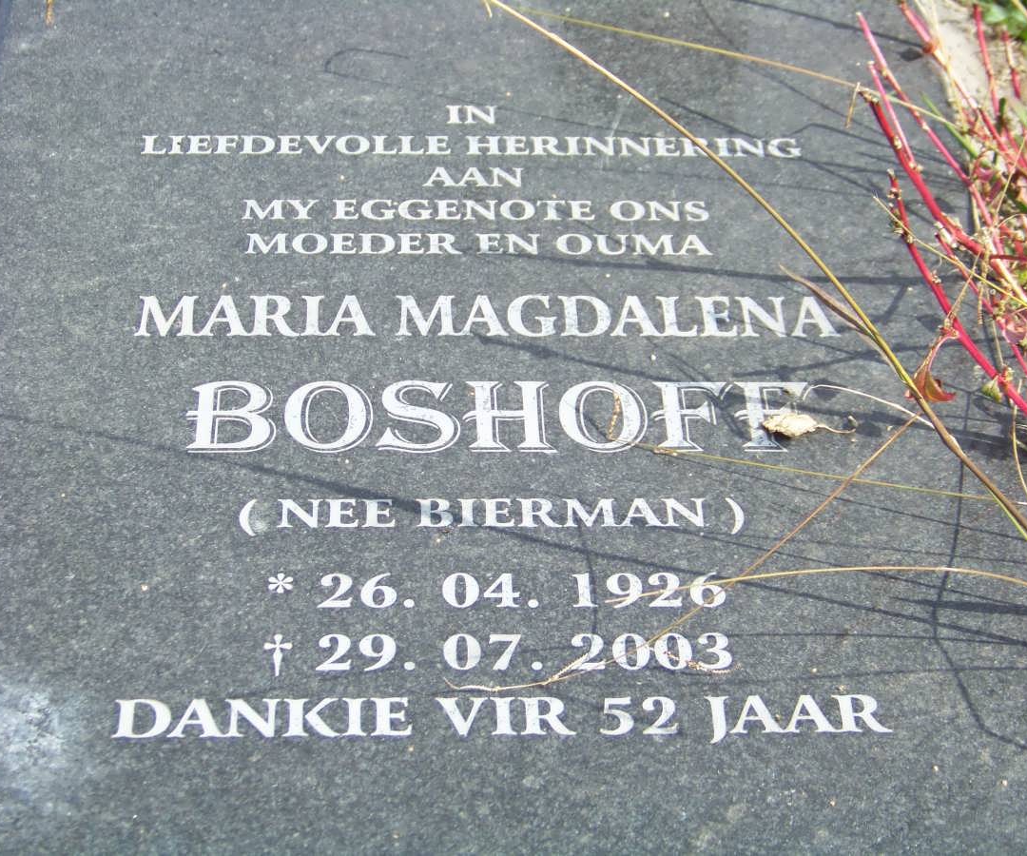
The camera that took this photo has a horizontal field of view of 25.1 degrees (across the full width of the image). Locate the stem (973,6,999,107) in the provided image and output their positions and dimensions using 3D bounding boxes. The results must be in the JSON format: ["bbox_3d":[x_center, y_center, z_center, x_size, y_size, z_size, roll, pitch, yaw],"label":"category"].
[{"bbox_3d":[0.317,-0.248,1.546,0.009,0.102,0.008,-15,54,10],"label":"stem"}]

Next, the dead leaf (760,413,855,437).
[{"bbox_3d":[0.177,-0.002,1.387,0.054,0.008,0.015,2,42,-1],"label":"dead leaf"}]

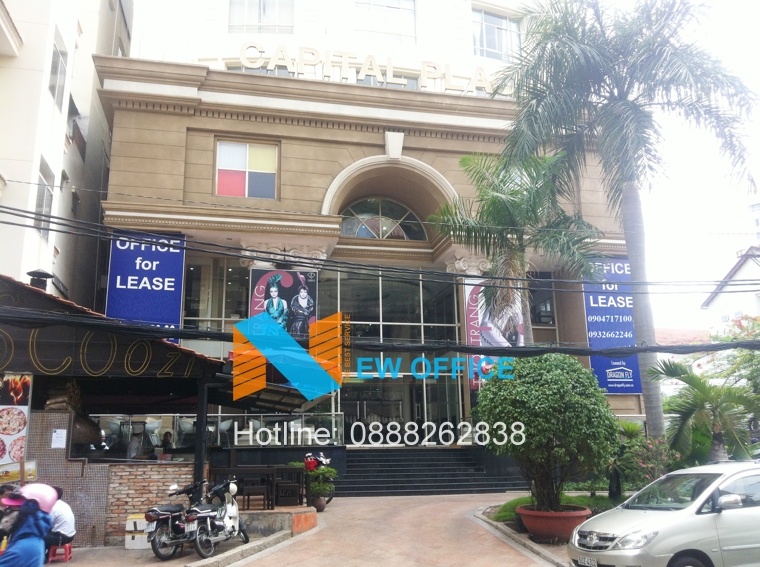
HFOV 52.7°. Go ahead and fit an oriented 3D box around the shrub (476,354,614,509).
[{"bbox_3d":[2.625,2.418,12.388,2.271,2.459,2.202,-1,-14,0],"label":"shrub"}]

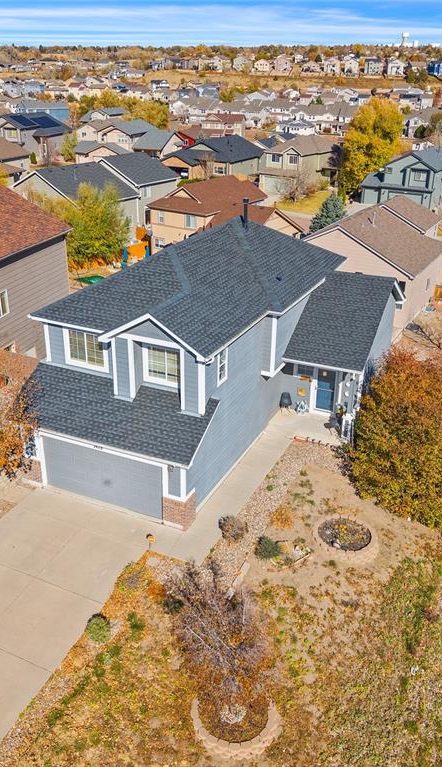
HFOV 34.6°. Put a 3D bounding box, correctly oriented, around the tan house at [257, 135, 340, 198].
[{"bbox_3d":[14.590,-36.800,118.900,10.200,7.700,15.550,17,29,31],"label":"tan house"}]

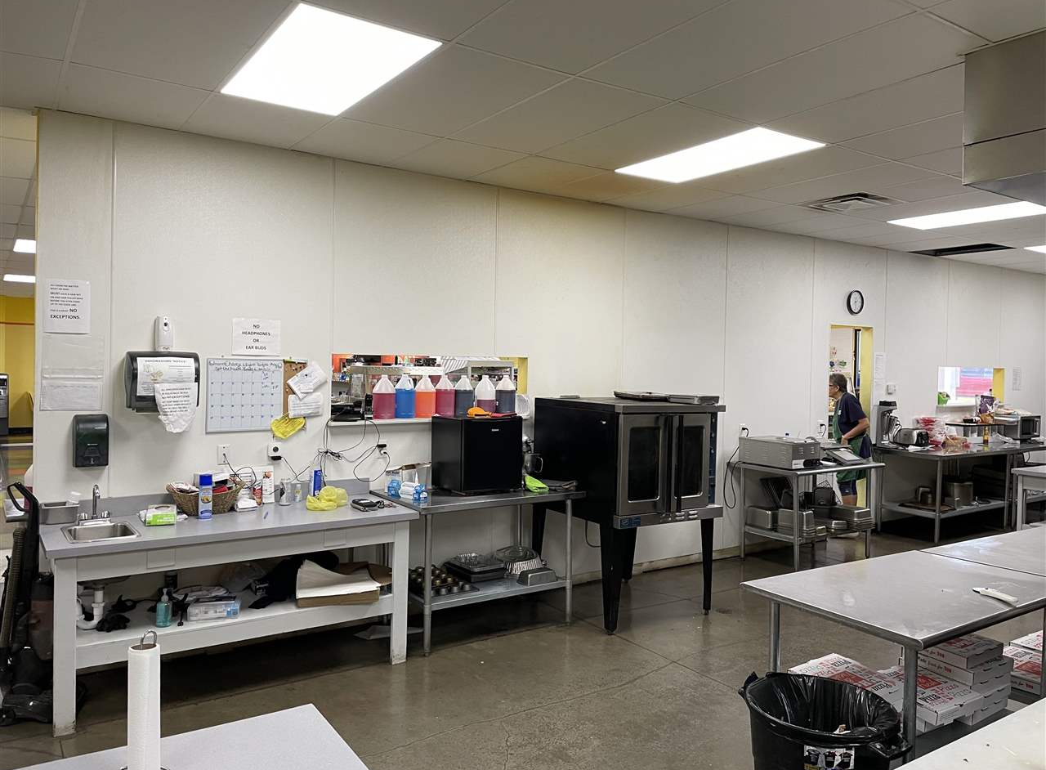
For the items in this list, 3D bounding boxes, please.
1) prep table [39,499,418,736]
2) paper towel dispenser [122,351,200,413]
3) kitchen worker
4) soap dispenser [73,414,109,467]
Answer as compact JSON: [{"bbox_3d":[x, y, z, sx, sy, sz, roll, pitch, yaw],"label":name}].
[{"bbox_3d":[-1.563,1.132,4.285,1.804,0.850,0.780,0,2,-34],"label":"prep table"},{"bbox_3d":[-1.952,-0.016,4.264,0.350,0.330,0.230,0,1,-34],"label":"paper towel dispenser"},{"bbox_3d":[3.320,0.707,8.042,0.500,1.640,0.500,2,1,32],"label":"kitchen worker"},{"bbox_3d":[-2.270,0.288,4.121,0.157,0.280,0.125,0,1,-34],"label":"soap dispenser"}]

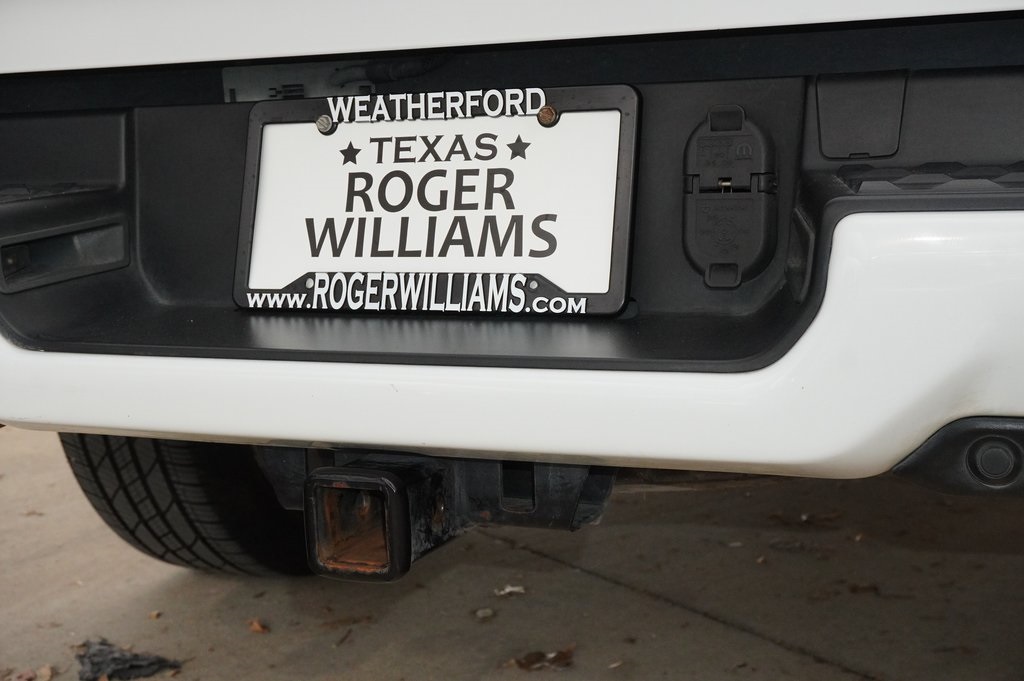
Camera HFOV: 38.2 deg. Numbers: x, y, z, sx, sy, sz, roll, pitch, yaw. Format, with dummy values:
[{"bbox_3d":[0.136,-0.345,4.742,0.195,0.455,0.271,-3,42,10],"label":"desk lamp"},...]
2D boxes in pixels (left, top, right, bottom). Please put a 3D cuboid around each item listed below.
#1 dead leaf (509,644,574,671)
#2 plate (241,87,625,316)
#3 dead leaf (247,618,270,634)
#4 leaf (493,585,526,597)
[{"bbox_3d":[0.040,0.419,1.954,0.085,0.015,0.058,-2,8,1],"label":"dead leaf"},{"bbox_3d":[-0.060,-0.099,1.062,0.312,0.160,0.014,2,-6,23],"label":"plate"},{"bbox_3d":[-0.362,0.410,2.118,0.032,0.013,0.030,-4,9,-10],"label":"dead leaf"},{"bbox_3d":[-0.002,0.380,2.246,0.048,0.010,0.030,-2,8,0],"label":"leaf"}]

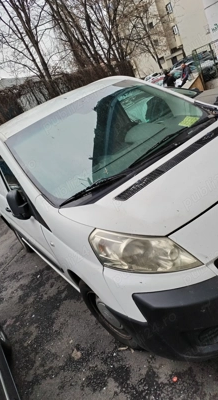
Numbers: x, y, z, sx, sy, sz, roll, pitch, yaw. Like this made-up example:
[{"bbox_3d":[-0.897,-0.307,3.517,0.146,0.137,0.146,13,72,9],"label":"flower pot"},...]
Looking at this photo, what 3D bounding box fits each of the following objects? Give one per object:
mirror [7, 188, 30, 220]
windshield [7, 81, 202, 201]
[{"bbox_3d":[-0.717,0.037,2.371,0.180,0.245,0.130,-9,26,37],"label":"mirror"},{"bbox_3d":[-0.006,-0.625,2.476,1.520,0.130,0.990,-34,52,-22],"label":"windshield"}]

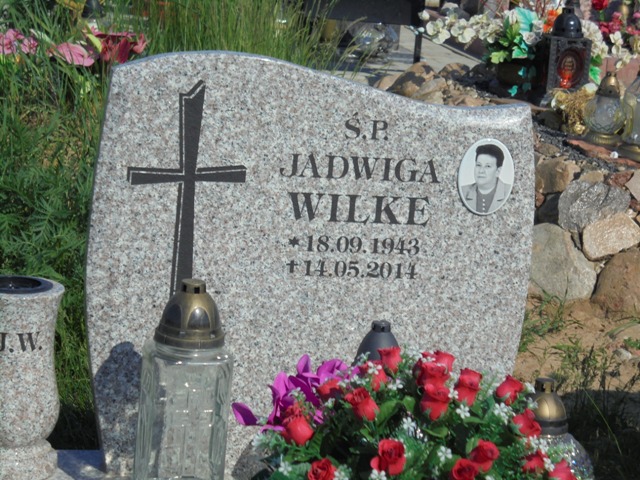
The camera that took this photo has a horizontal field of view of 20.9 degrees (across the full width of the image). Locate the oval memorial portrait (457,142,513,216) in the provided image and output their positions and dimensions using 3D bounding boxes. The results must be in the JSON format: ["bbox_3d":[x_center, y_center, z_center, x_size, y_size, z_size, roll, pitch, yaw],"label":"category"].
[{"bbox_3d":[0.258,-0.098,2.690,0.090,0.120,0.010,2,9,-13],"label":"oval memorial portrait"}]

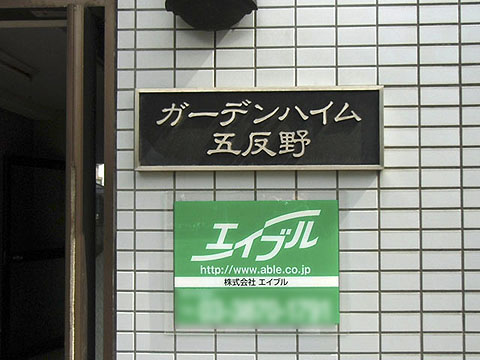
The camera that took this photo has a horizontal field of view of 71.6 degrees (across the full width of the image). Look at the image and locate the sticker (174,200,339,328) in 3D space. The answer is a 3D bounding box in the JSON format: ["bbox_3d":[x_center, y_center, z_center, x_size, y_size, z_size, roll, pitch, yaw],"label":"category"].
[{"bbox_3d":[0.040,0.205,0.813,0.398,0.308,0.008,0,-1,1],"label":"sticker"}]

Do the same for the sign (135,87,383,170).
[{"bbox_3d":[0.045,-0.122,0.809,0.593,0.199,0.022,0,-1,1],"label":"sign"}]

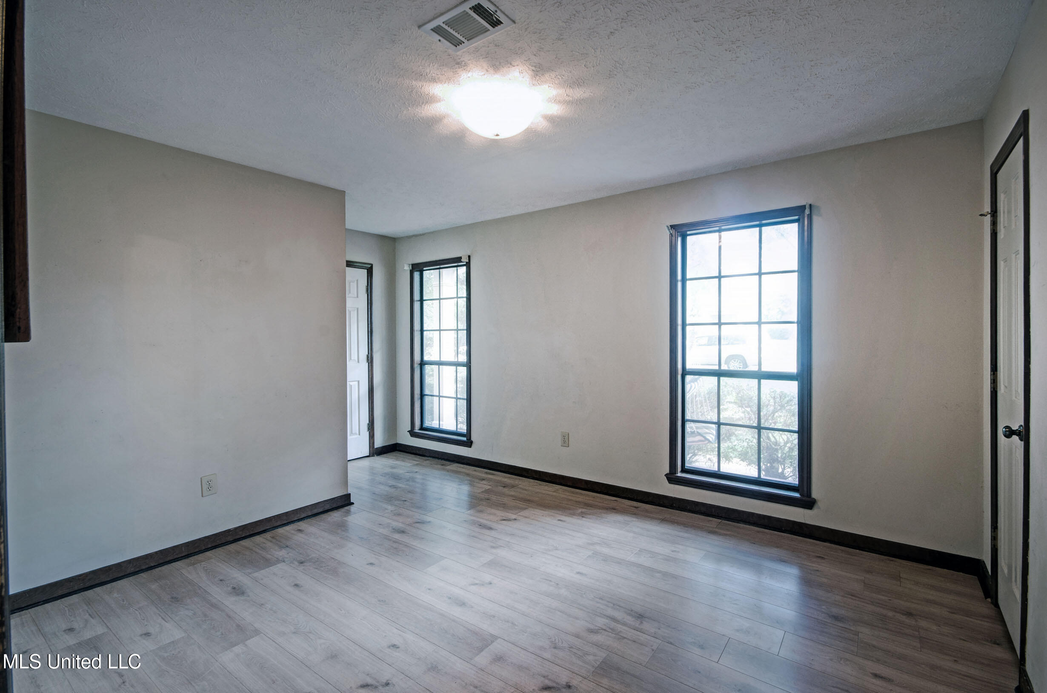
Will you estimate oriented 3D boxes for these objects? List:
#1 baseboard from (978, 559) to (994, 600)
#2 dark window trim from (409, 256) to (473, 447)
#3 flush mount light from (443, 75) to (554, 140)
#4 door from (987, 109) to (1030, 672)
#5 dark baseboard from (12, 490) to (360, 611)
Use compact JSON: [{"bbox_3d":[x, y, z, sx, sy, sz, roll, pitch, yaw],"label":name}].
[{"bbox_3d":[2.336,1.189,2.214,0.028,0.100,0.290,0,1,39],"label":"baseboard"},{"bbox_3d":[-0.879,0.042,4.589,0.910,1.900,0.120,0,1,34],"label":"dark window trim"},{"bbox_3d":[-0.127,-1.110,2.090,0.420,0.170,0.420,0,1,0],"label":"flush mount light"},{"bbox_3d":[2.087,0.192,1.823,0.100,2.105,0.650,0,1,39],"label":"door"},{"bbox_3d":[-1.882,1.194,2.726,0.028,0.094,1.720,0,1,39],"label":"dark baseboard"}]

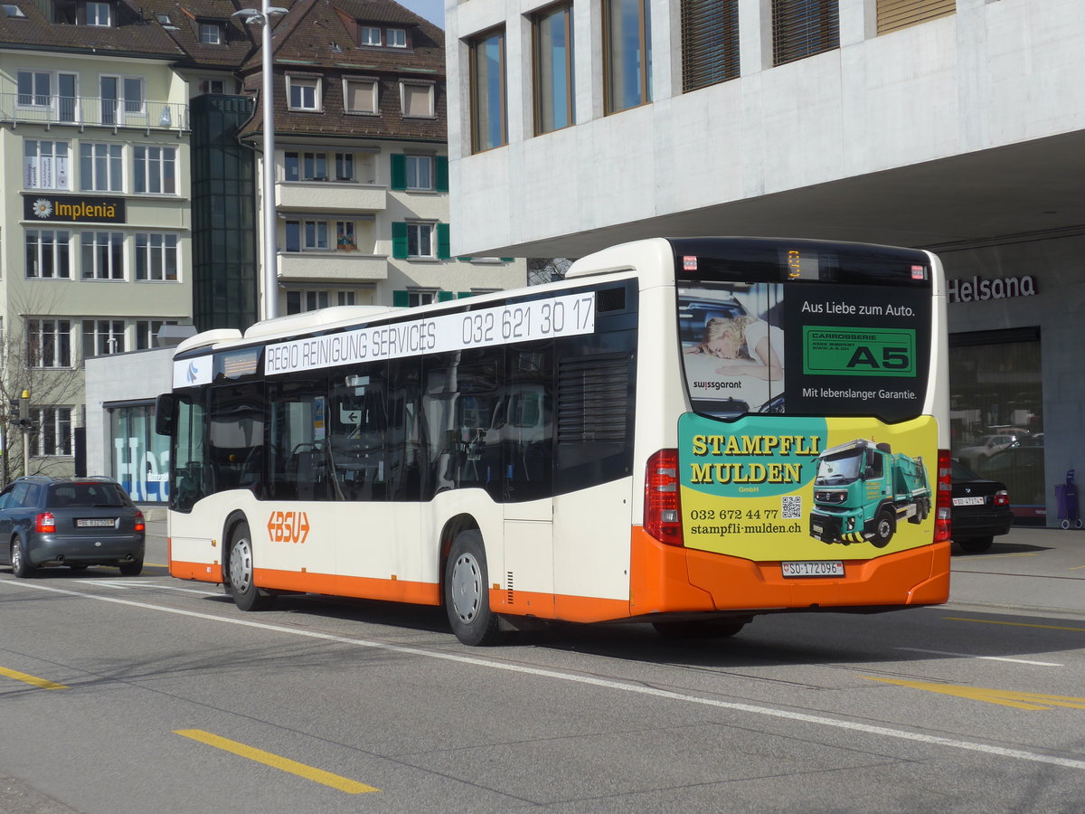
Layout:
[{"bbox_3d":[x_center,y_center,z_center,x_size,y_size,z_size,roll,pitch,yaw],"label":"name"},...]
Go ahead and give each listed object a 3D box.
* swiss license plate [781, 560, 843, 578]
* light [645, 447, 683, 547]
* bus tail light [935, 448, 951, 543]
[{"bbox_3d":[1.935,1.157,17.922,0.500,0.110,0.020,1,-16,-25],"label":"swiss license plate"},{"bbox_3d":[0.849,0.635,17.551,0.225,0.690,0.210,1,-2,-25],"label":"light"},{"bbox_3d":[2.927,0.664,18.523,0.225,0.690,0.210,1,-2,-25],"label":"bus tail light"}]

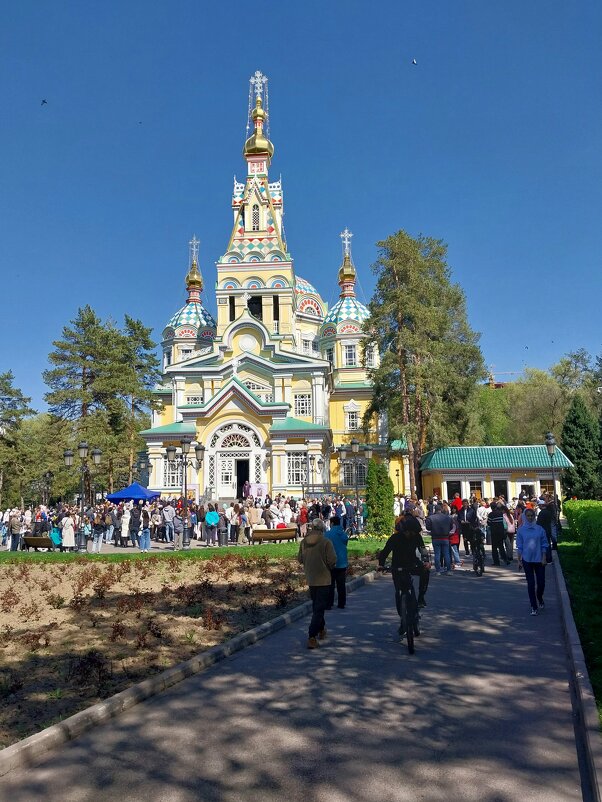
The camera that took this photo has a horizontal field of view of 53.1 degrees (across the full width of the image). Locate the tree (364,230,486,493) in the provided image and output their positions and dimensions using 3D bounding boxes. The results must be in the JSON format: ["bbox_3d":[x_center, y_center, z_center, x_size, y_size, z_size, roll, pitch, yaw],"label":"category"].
[{"bbox_3d":[9.074,-2.486,47.647,9.000,23.400,8.500,-1,-9,0],"label":"tree"}]

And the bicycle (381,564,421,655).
[{"bbox_3d":[1.491,2.792,8.294,0.660,1.070,1.700,-4,-9,16],"label":"bicycle"}]

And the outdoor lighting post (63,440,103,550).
[{"bbox_3d":[-8.750,3.874,24.422,1.480,4.360,0.500,-2,-9,3],"label":"outdoor lighting post"}]

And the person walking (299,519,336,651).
[{"bbox_3d":[0.204,2.518,8.500,0.530,1.720,0.500,-4,-9,16],"label":"person walking"}]

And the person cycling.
[{"bbox_3d":[1.473,2.368,8.488,0.700,1.560,0.800,-4,-9,16],"label":"person cycling"}]

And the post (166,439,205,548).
[{"bbox_3d":[-4.843,3.813,25.213,1.580,4.550,0.450,-1,-10,0],"label":"post"}]

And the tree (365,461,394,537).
[{"bbox_3d":[3.470,4.469,27.502,1.300,3.500,1.250,-1,-10,0],"label":"tree"}]

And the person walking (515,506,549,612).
[{"bbox_3d":[3.655,2.519,9.462,0.500,1.620,0.380,-5,-11,22],"label":"person walking"}]

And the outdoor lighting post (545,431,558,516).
[{"bbox_3d":[10.476,3.513,24.817,0.420,4.500,0.420,-5,-11,22],"label":"outdoor lighting post"}]

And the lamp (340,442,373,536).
[{"bbox_3d":[2.660,4.107,28.809,1.600,4.600,0.450,-1,-10,0],"label":"lamp"}]

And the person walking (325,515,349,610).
[{"bbox_3d":[0.635,2.949,11.044,0.500,1.650,0.420,-2,-9,7],"label":"person walking"}]

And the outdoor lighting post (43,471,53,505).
[{"bbox_3d":[-19.442,7.666,46.113,1.500,4.550,0.500,0,-10,-6],"label":"outdoor lighting post"}]

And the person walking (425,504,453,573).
[{"bbox_3d":[3.489,3.550,15.502,0.640,1.720,0.420,-3,-9,11],"label":"person walking"}]

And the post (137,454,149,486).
[{"bbox_3d":[-11.101,6.247,42.113,1.450,4.550,0.450,-1,-10,0],"label":"post"}]

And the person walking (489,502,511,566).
[{"bbox_3d":[5.528,3.733,16.969,0.560,1.730,0.480,-4,-9,17],"label":"person walking"}]

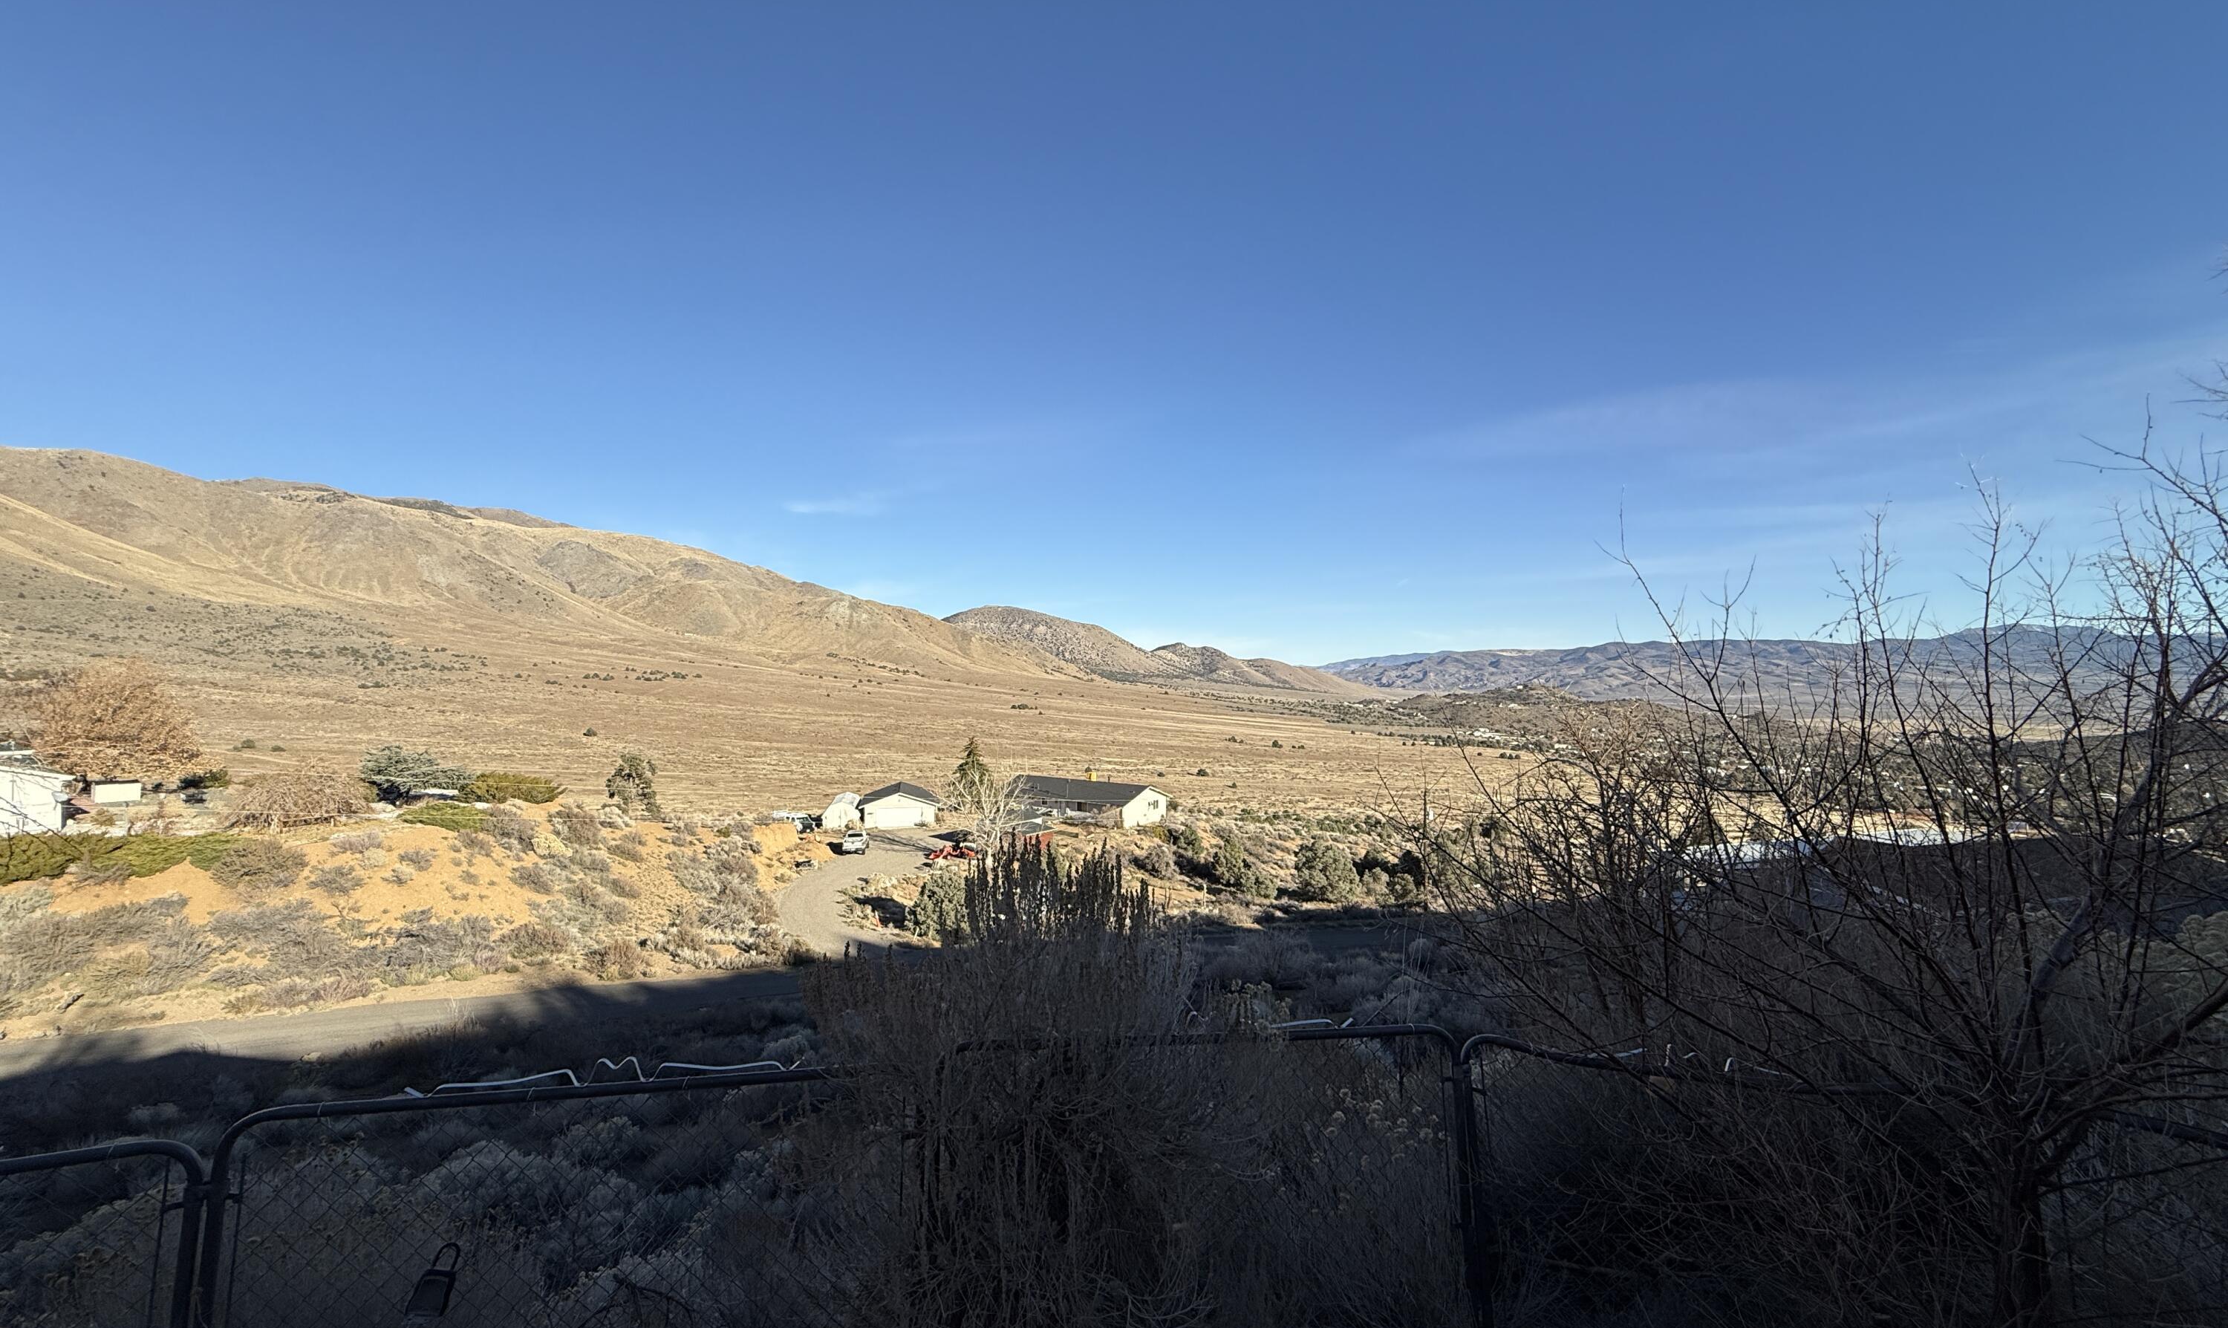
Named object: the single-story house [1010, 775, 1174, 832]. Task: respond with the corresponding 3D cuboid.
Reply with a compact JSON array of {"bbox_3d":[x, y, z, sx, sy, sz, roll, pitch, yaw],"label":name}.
[{"bbox_3d":[-4.166,16.372,109.659,20.200,4.400,9.000,-1,-1,37],"label":"single-story house"}]

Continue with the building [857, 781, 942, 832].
[{"bbox_3d":[-24.717,16.287,104.499,9.100,4.050,9.800,0,-1,-13],"label":"building"}]

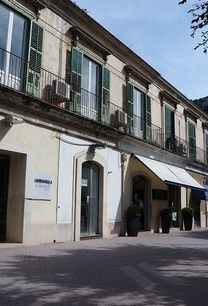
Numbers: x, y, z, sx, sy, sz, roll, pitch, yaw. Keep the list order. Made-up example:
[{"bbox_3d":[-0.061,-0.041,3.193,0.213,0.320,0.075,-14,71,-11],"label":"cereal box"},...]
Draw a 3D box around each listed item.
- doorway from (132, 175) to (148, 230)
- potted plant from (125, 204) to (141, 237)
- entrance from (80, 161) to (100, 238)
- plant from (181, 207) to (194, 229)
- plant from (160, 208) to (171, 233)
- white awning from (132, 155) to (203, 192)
[{"bbox_3d":[1.733,2.549,15.542,0.292,2.831,1.521,-6,-13,35],"label":"doorway"},{"bbox_3d":[1.300,3.023,13.773,0.600,1.415,0.600,-6,-13,35],"label":"potted plant"},{"bbox_3d":[-0.549,1.868,12.376,0.292,3.007,1.486,-6,-13,35],"label":"entrance"},{"bbox_3d":[5.390,4.226,19.686,0.650,1.402,0.650,-6,-13,35],"label":"plant"},{"bbox_3d":[3.364,3.688,16.700,0.530,1.273,0.530,-6,-13,35],"label":"plant"},{"bbox_3d":[4.193,1.302,17.755,1.442,1.538,7.117,-6,-13,35],"label":"white awning"}]

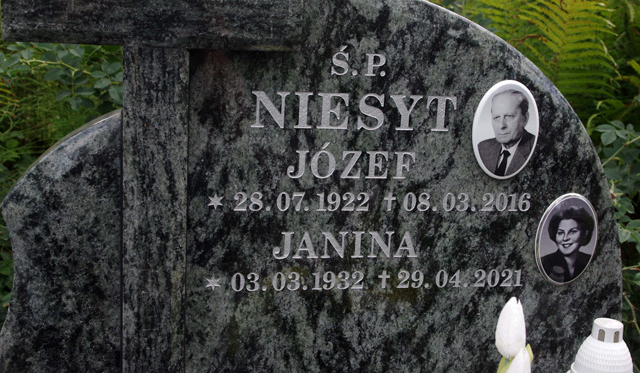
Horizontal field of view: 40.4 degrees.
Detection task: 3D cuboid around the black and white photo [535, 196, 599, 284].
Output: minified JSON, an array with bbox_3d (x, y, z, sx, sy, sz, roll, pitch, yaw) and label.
[{"bbox_3d":[0.319,0.069,1.115,0.086,0.120,0.010,0,13,-12],"label":"black and white photo"}]

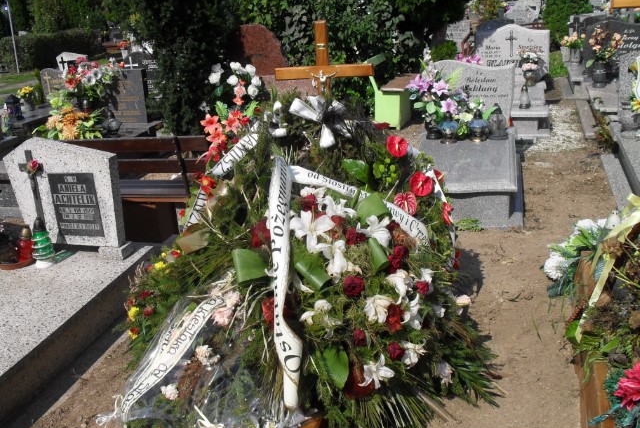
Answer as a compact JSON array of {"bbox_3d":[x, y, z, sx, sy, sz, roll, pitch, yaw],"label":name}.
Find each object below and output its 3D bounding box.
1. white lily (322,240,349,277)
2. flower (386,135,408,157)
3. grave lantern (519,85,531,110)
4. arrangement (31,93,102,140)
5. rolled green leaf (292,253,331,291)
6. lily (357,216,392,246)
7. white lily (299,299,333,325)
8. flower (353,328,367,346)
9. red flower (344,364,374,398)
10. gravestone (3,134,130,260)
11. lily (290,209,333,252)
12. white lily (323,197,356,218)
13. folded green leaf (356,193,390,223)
[{"bbox_3d":[0.059,0.169,2.460,0.098,0.132,0.090,-2,-1,1],"label":"white lily"},{"bbox_3d":[0.344,-0.304,2.870,0.090,0.090,0.050,-4,20,-6],"label":"flower"},{"bbox_3d":[2.244,-1.278,7.100,0.120,0.280,0.120,4,20,16],"label":"grave lantern"},{"bbox_3d":[-2.107,-0.805,5.400,0.530,0.380,0.380,-9,20,-20],"label":"arrangement"},{"bbox_3d":[-0.028,0.223,2.420,0.150,0.142,0.090,-3,-21,-1],"label":"rolled green leaf"},{"bbox_3d":[0.214,0.069,2.540,0.141,0.118,0.100,-1,-18,5],"label":"lily"},{"bbox_3d":[-0.016,0.351,2.330,0.122,0.094,0.090,-3,-21,-1],"label":"white lily"},{"bbox_3d":[0.140,0.437,2.290,0.049,0.062,0.052,-1,-1,3],"label":"flower"},{"bbox_3d":[0.140,0.595,2.300,0.107,0.121,0.080,-3,-16,-2],"label":"red flower"},{"bbox_3d":[-1.351,-0.103,3.505,0.630,0.630,0.200,2,19,11],"label":"gravestone"},{"bbox_3d":[-0.029,0.067,2.480,0.169,0.161,0.100,-3,-19,-1],"label":"lily"},{"bbox_3d":[0.078,-0.026,2.580,0.136,0.088,0.090,-4,-21,-3],"label":"white lily"},{"bbox_3d":[0.209,-0.024,2.530,0.130,0.075,0.115,0,60,-3],"label":"folded green leaf"}]

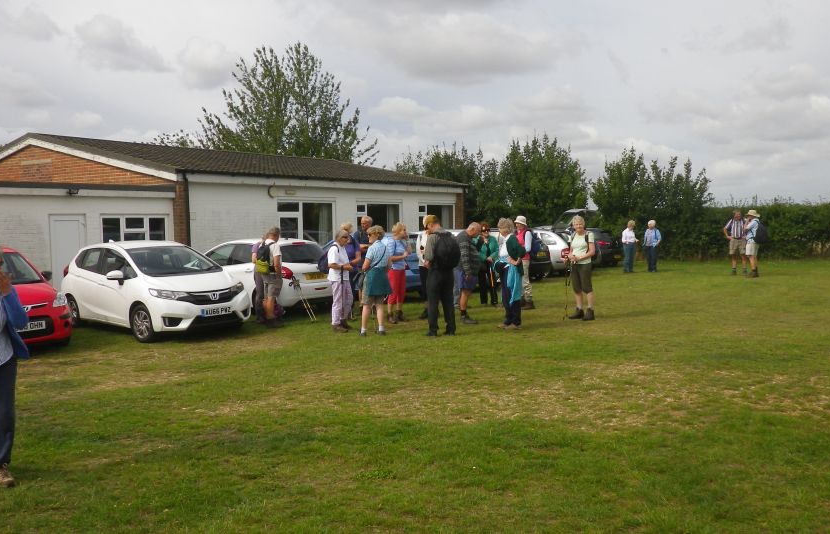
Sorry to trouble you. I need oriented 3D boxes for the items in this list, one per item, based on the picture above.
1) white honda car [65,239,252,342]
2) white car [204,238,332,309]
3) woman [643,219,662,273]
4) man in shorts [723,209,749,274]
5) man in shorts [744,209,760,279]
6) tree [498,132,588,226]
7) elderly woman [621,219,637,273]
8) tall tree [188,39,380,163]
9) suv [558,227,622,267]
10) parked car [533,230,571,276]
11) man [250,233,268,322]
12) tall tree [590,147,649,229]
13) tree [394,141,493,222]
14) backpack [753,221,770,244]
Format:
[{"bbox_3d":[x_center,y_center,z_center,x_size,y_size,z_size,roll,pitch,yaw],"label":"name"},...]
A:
[{"bbox_3d":[-4.520,0.325,12.220,3.990,1.530,1.710,3,5,41],"label":"white honda car"},{"bbox_3d":[-3.290,0.140,14.650,4.050,1.480,1.740,3,5,41],"label":"white car"},{"bbox_3d":[7.196,-0.647,21.412,0.520,1.570,0.340,2,5,30],"label":"woman"},{"bbox_3d":[8.885,-0.634,19.546,0.580,1.790,0.400,-1,4,8],"label":"man in shorts"},{"bbox_3d":[9.165,-0.622,19.145,0.450,1.800,0.500,0,4,22],"label":"man in shorts"},{"bbox_3d":[5.262,-2.855,28.876,3.900,5.010,3.700,-1,4,0],"label":"tree"},{"bbox_3d":[6.655,-0.643,21.950,0.500,1.630,0.400,-4,4,-32],"label":"elderly woman"},{"bbox_3d":[-7.128,-6.254,37.654,9.800,11.150,9.200,-1,4,0],"label":"tall tree"},{"bbox_3d":[5.137,-0.720,25.184,1.820,1.470,4.450,-5,5,-44],"label":"suv"},{"bbox_3d":[3.368,-0.506,22.267,4.350,1.490,1.780,2,5,42],"label":"parked car"},{"bbox_3d":[-2.781,0.212,12.693,0.500,1.650,0.360,1,4,27],"label":"man"},{"bbox_3d":[8.479,-2.618,29.160,2.500,4.600,2.500,0,4,16],"label":"tall tree"},{"bbox_3d":[1.335,-2.891,30.875,4.300,4.990,4.000,-1,4,0],"label":"tree"},{"bbox_3d":[9.450,-0.937,19.150,0.330,0.560,0.340,0,4,22],"label":"backpack"}]

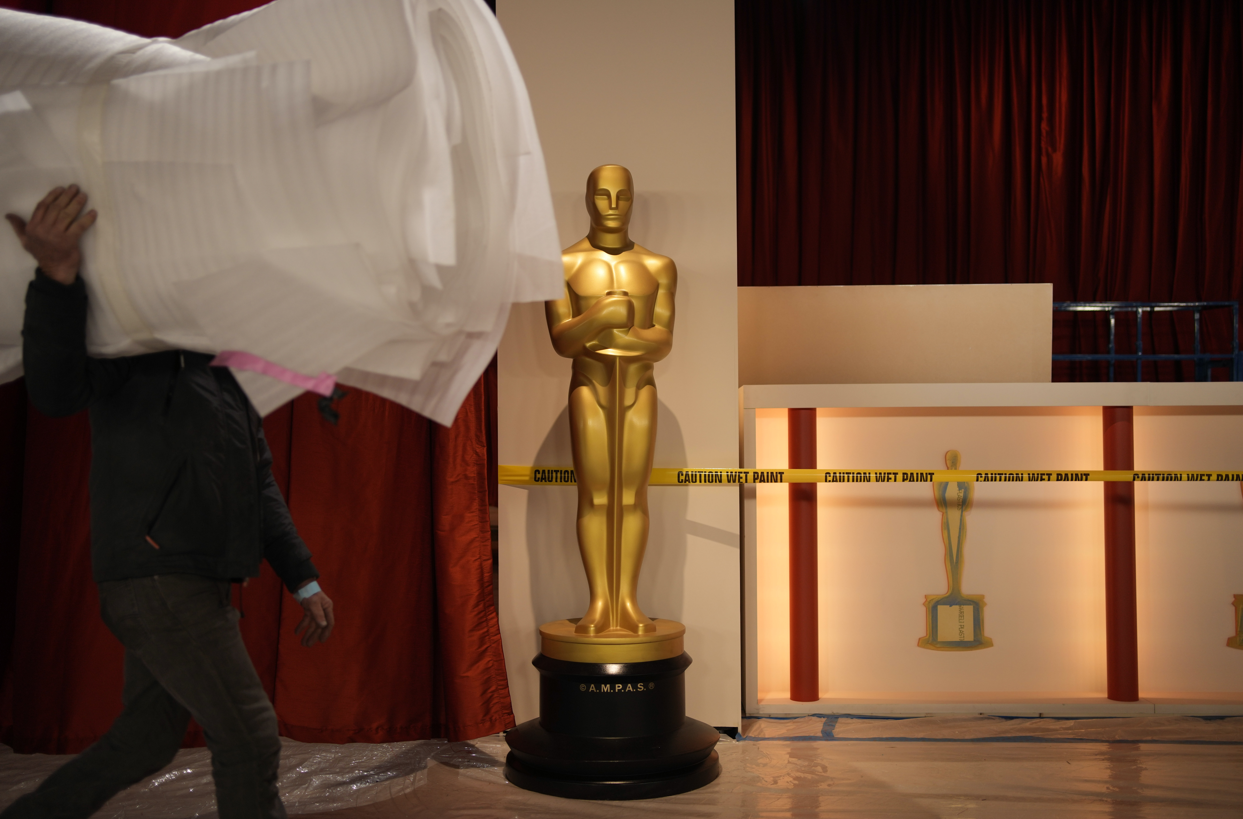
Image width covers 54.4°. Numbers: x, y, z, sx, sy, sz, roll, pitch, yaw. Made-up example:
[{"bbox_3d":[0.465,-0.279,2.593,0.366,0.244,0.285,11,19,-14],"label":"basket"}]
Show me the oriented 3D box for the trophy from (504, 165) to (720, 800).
[{"bbox_3d":[-0.040,0.223,4.725,0.835,2.348,0.835,0,-2,-5],"label":"trophy"}]

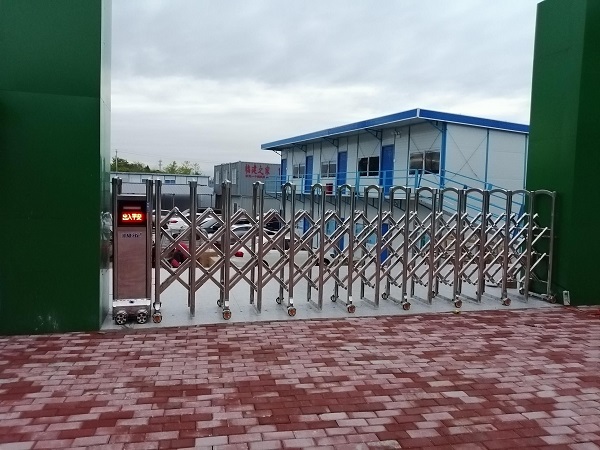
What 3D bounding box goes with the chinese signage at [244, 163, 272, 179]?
[{"bbox_3d":[-3.336,-4.282,36.193,2.200,1.170,0.100,-1,5,-25],"label":"chinese signage"}]

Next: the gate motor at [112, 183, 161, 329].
[{"bbox_3d":[-1.916,0.269,5.234,0.410,1.630,0.580,-1,5,-17],"label":"gate motor"}]

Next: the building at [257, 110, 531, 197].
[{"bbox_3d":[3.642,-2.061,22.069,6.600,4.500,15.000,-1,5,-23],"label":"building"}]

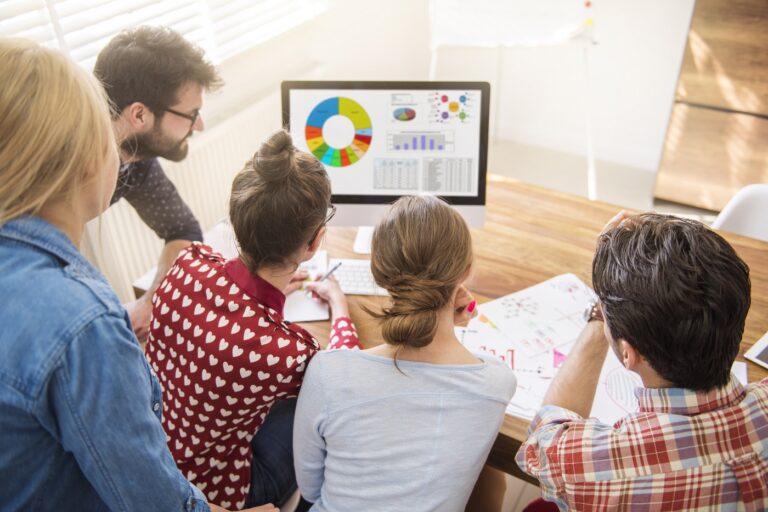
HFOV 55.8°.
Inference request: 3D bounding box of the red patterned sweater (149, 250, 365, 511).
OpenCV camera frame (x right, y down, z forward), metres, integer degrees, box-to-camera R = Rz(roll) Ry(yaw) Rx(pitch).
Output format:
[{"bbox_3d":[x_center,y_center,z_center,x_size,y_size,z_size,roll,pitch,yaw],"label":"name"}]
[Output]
[{"bbox_3d":[-0.248,0.236,1.542,0.485,0.590,0.405,21,41,30],"label":"red patterned sweater"}]

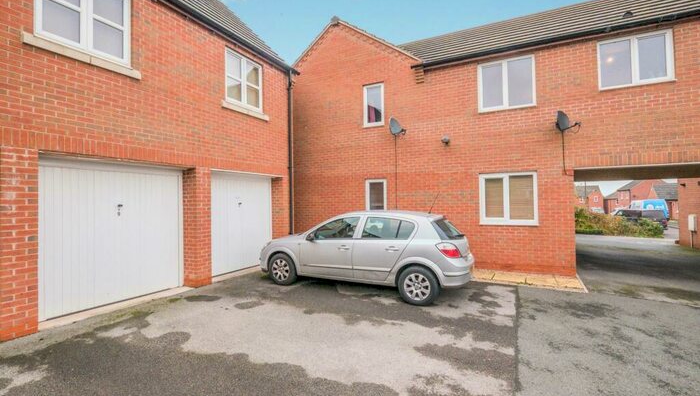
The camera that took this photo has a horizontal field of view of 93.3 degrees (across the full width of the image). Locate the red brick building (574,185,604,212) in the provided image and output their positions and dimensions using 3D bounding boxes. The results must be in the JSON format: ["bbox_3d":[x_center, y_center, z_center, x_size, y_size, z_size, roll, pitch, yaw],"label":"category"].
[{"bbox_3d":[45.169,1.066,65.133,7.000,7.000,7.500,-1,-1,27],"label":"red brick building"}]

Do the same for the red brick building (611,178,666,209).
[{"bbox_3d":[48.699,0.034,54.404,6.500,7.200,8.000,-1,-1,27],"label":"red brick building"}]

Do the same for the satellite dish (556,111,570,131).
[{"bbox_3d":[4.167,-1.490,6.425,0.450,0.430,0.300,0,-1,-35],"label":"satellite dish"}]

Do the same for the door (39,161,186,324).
[{"bbox_3d":[-3.625,0.570,5.227,0.080,2.140,2.200,-1,-1,27],"label":"door"}]

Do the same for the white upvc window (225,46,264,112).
[{"bbox_3d":[-2.348,-2.562,7.369,0.080,1.140,1.130,-1,-1,27],"label":"white upvc window"}]

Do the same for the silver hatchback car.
[{"bbox_3d":[0.229,0.902,6.215,4.250,1.450,1.780,-1,-1,31],"label":"silver hatchback car"}]

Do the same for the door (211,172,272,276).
[{"bbox_3d":[-2.478,0.567,7.504,0.080,2.140,2.180,-1,-1,27],"label":"door"}]

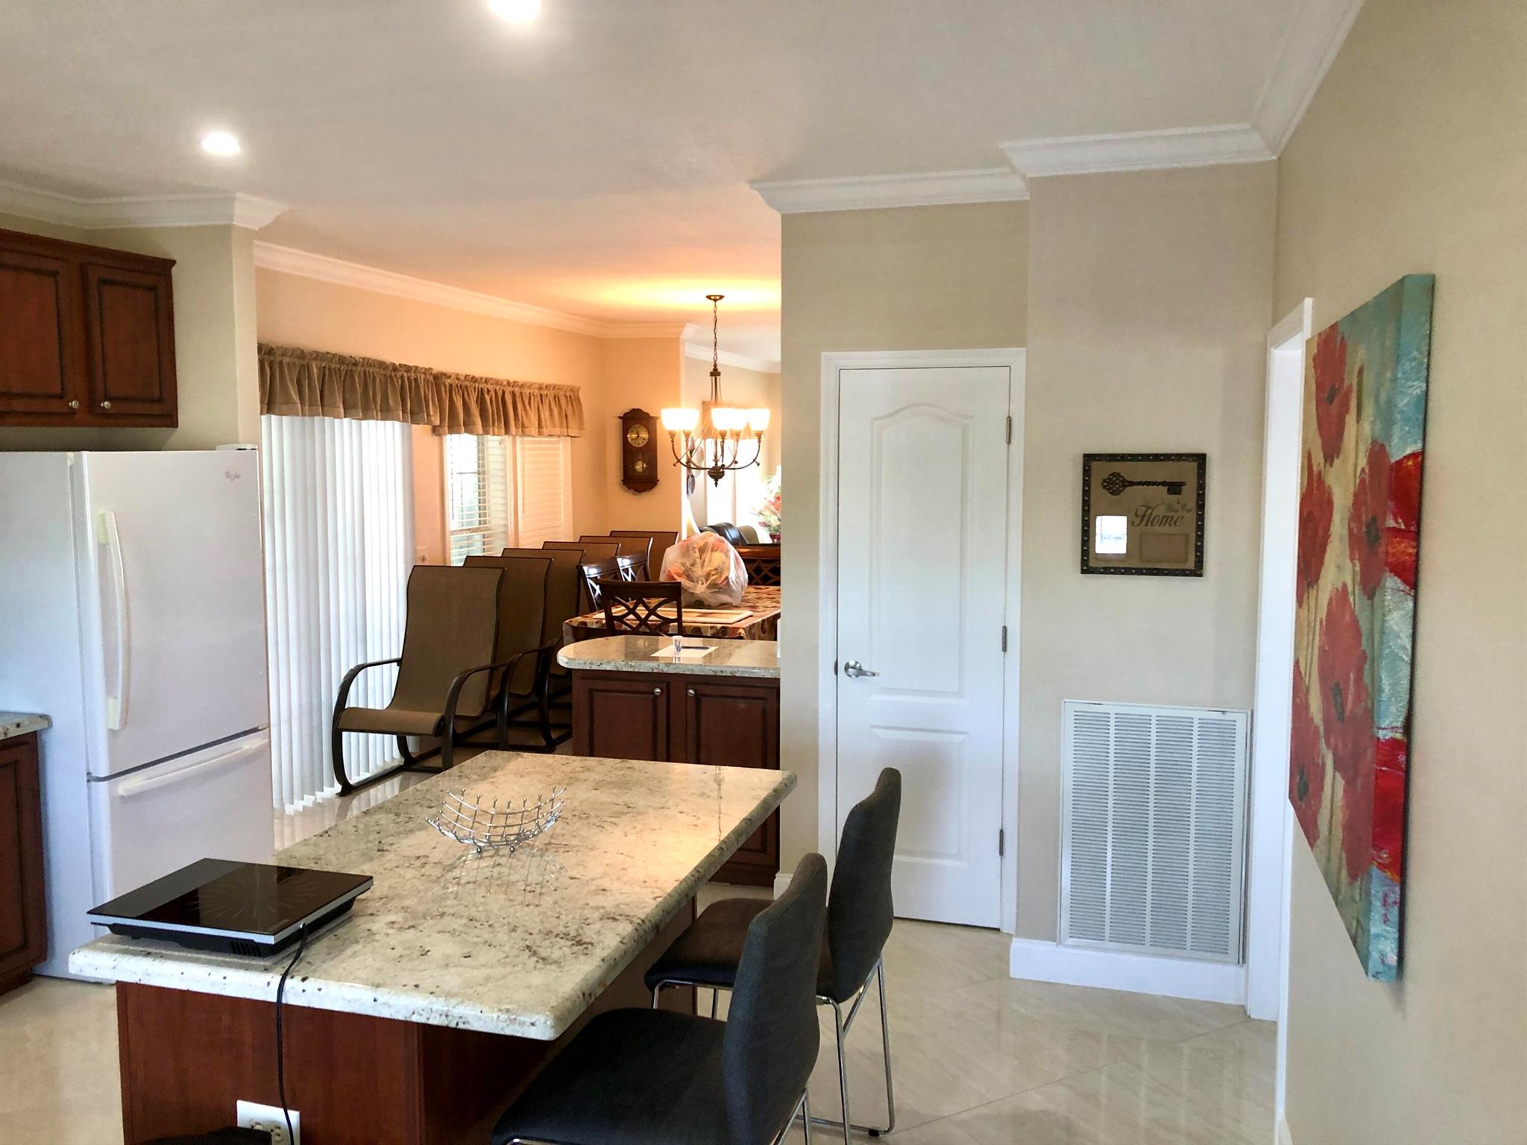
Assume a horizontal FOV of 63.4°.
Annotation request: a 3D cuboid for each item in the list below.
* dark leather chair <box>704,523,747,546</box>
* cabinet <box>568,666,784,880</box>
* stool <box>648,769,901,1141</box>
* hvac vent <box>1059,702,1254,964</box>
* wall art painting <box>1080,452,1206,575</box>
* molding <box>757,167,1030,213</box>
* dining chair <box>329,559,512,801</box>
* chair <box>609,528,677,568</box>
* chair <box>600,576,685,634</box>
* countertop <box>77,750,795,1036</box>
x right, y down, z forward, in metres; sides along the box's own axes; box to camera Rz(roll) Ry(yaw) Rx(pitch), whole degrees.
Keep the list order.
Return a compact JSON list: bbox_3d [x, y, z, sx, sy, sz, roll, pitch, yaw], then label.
[{"bbox_3d":[-0.276,0.133,11.004,0.700,1.060,0.650,4,7,36],"label":"dark leather chair"},{"bbox_3d":[-0.256,0.805,5.228,0.914,0.870,0.610,1,6,16],"label":"cabinet"},{"bbox_3d":[0.038,0.983,3.007,0.500,0.990,0.470,1,6,16],"label":"stool"},{"bbox_3d":[1.236,0.831,3.934,0.573,0.820,0.030,1,6,16],"label":"hvac vent"},{"bbox_3d":[1.180,-0.178,3.840,0.365,0.377,0.025,2,6,17],"label":"wall art painting"},{"bbox_3d":[0.440,-1.331,4.337,0.966,0.083,0.083,1,6,16],"label":"molding"},{"bbox_3d":[-1.751,0.561,6.424,0.650,1.110,0.730,2,6,19],"label":"dining chair"},{"bbox_3d":[-1.001,0.283,9.234,0.640,1.110,0.740,2,6,17],"label":"chair"},{"bbox_3d":[-0.576,0.548,6.898,0.470,1.040,0.560,2,6,17],"label":"chair"},{"bbox_3d":[-0.553,0.617,2.716,0.936,0.042,1.450,1,6,16],"label":"countertop"}]

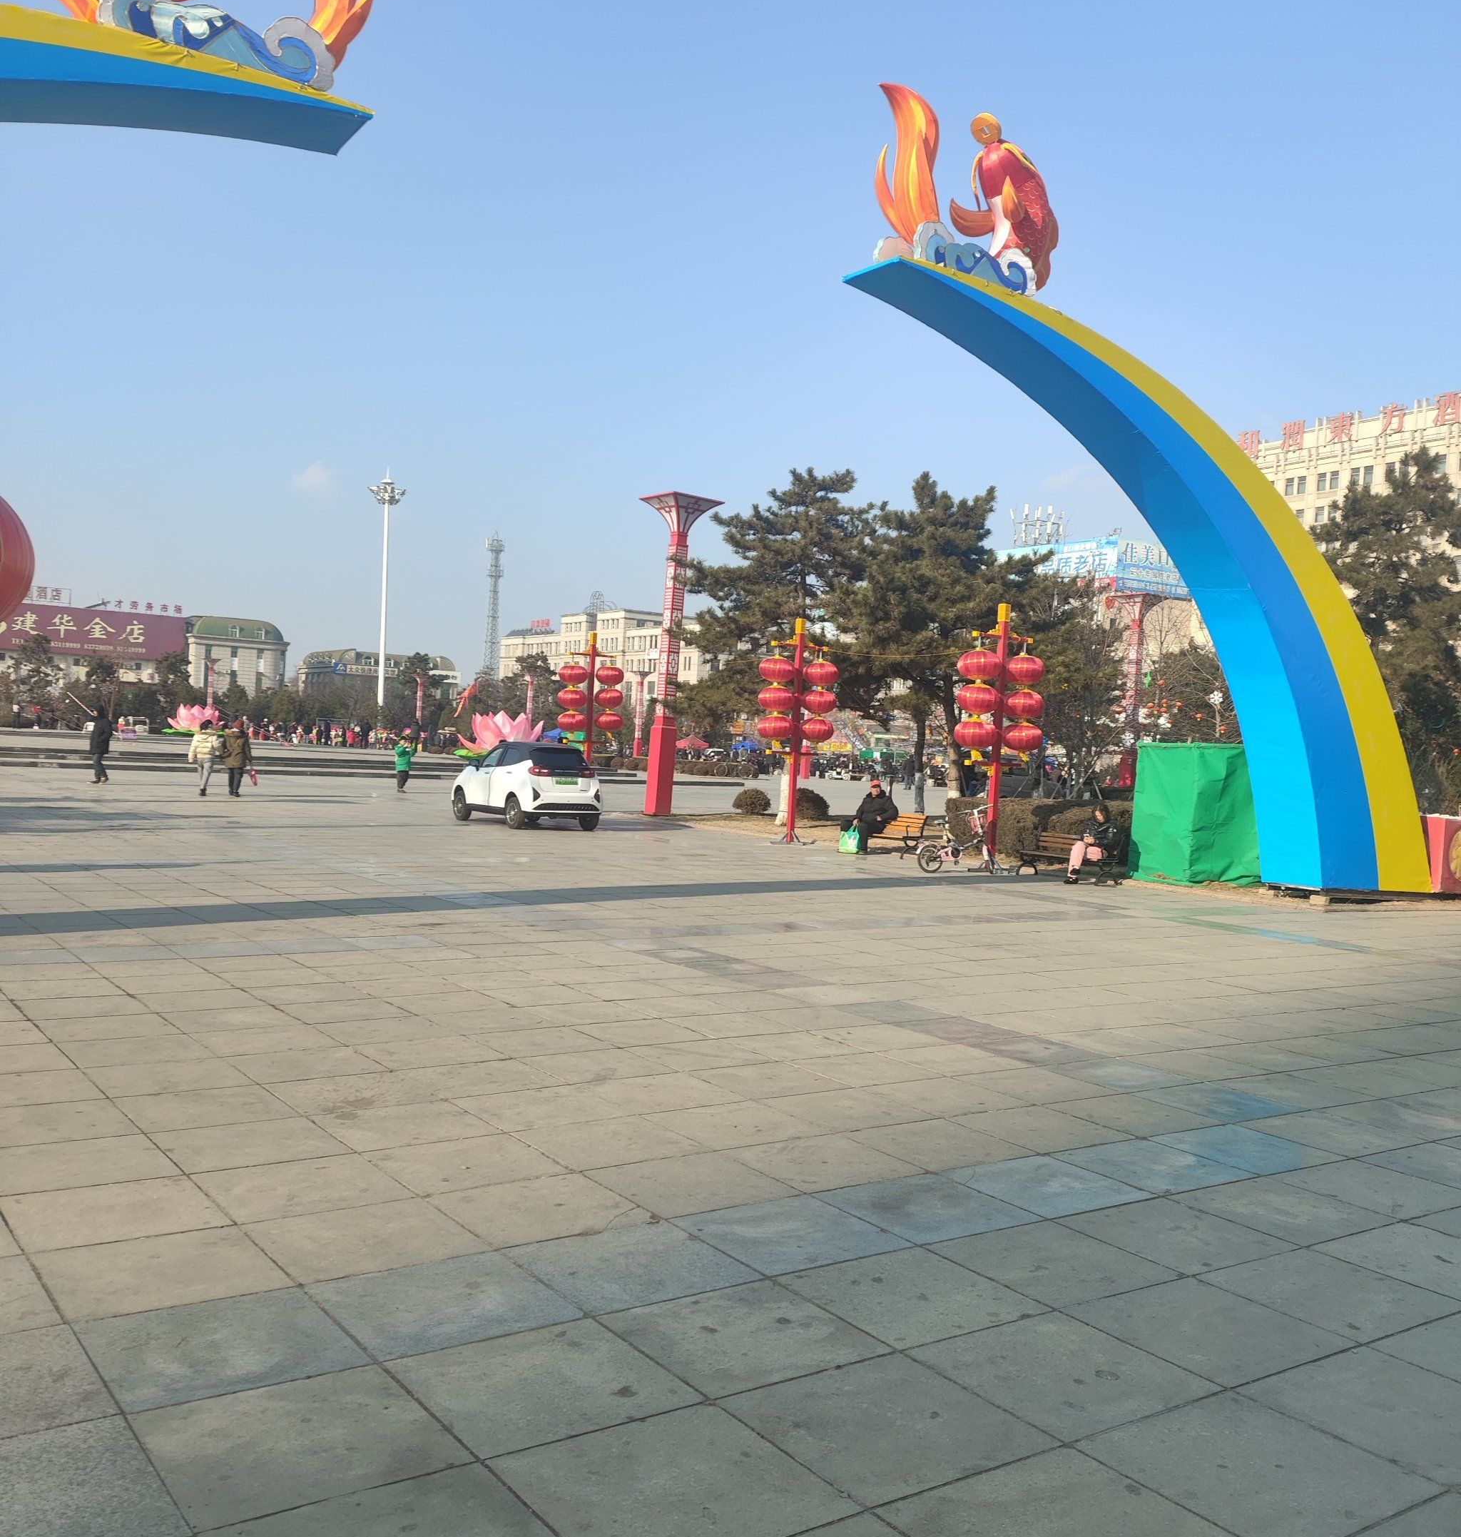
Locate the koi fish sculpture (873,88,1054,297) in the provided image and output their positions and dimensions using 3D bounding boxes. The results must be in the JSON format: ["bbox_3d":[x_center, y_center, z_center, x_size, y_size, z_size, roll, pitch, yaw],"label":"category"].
[{"bbox_3d":[2.833,-6.881,16.701,2.500,2.100,0.900,3,0,-36],"label":"koi fish sculpture"}]

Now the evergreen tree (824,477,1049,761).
[{"bbox_3d":[4.379,-2.389,30.000,4.600,7.840,4.600,3,0,0],"label":"evergreen tree"}]

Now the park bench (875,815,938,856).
[{"bbox_3d":[2.605,1.089,23.995,1.400,0.780,0.650,4,1,44],"label":"park bench"}]

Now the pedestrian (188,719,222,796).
[{"bbox_3d":[-11.378,-0.231,30.502,0.550,1.630,0.420,3,0,-12],"label":"pedestrian"}]

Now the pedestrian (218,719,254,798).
[{"bbox_3d":[-11.282,-0.206,32.208,0.580,1.740,0.380,3,1,0],"label":"pedestrian"}]

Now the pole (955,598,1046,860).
[{"bbox_3d":[4.129,-0.506,21.692,1.500,4.100,0.750,2,1,-42],"label":"pole"}]

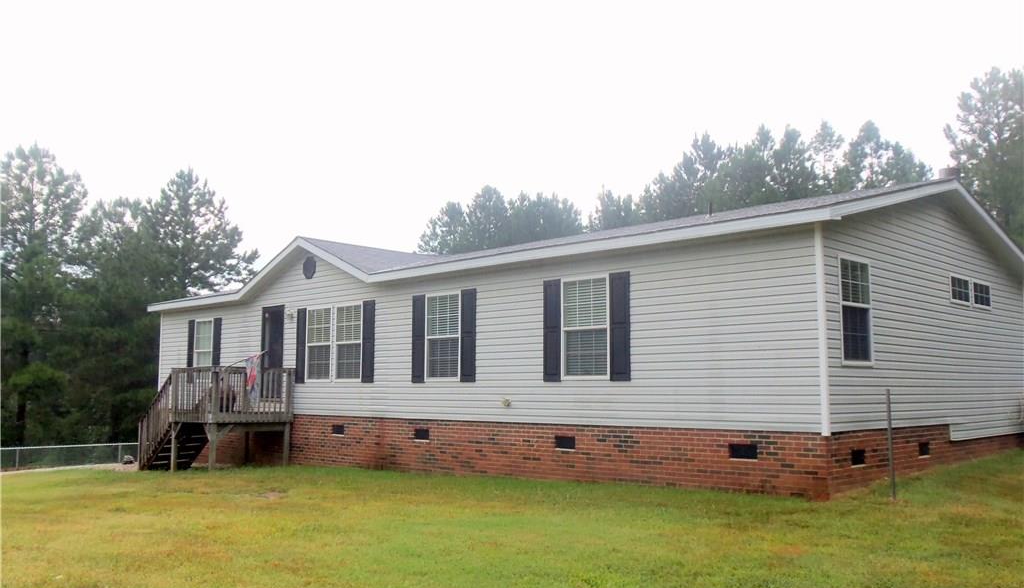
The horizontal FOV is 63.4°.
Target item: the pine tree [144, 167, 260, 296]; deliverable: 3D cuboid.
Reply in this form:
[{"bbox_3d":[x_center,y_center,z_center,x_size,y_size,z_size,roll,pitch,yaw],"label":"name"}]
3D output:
[{"bbox_3d":[-14.800,1.146,38.205,6.200,14.200,6.200,0,-6,0],"label":"pine tree"}]

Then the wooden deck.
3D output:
[{"bbox_3d":[-6.475,2.745,18.048,3.245,2.200,1.780,-6,-9,44],"label":"wooden deck"}]

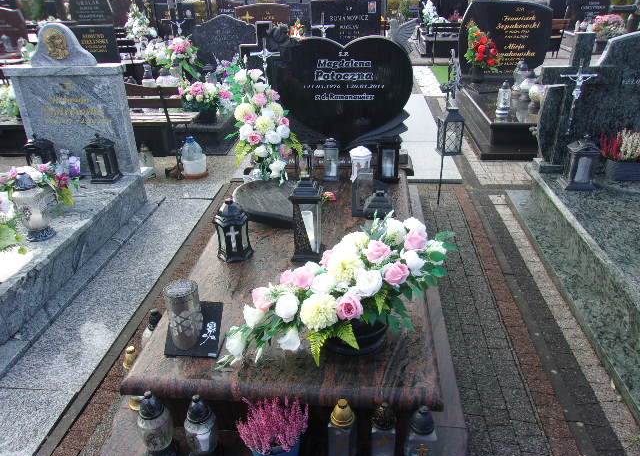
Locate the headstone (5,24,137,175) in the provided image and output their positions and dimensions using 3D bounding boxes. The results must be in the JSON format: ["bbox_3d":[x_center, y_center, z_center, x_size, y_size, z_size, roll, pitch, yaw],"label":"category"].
[{"bbox_3d":[-1.639,-0.836,3.312,0.820,0.970,0.140,2,27,5],"label":"headstone"}]

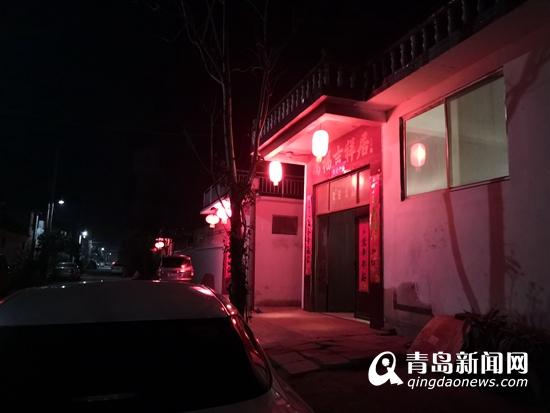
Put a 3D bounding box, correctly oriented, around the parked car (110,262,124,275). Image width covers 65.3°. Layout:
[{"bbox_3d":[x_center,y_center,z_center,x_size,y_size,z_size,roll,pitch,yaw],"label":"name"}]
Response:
[{"bbox_3d":[-22.043,8.687,60.084,1.800,1.550,4.500,5,-9,-20],"label":"parked car"}]

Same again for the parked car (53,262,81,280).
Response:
[{"bbox_3d":[-18.834,5.849,39.169,1.770,1.480,4.600,4,-9,-17],"label":"parked car"}]

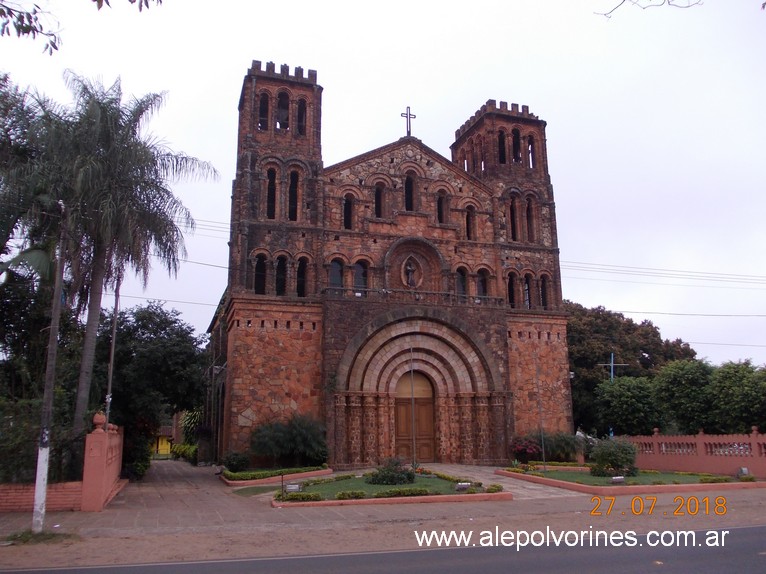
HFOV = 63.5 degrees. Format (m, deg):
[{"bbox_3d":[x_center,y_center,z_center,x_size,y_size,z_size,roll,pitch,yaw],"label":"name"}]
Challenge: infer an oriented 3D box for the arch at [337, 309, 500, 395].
[{"bbox_3d":[1.585,2.860,27.413,7.690,3.736,1.000,3,-13,-18],"label":"arch"}]

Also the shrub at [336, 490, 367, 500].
[{"bbox_3d":[-0.828,5.330,15.937,0.720,0.250,0.400,1,-14,-8],"label":"shrub"}]

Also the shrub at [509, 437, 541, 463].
[{"bbox_3d":[5.272,6.035,22.980,1.150,0.951,1.000,3,-12,-18],"label":"shrub"}]

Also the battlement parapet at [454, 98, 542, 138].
[{"bbox_3d":[5.213,-7.397,28.650,2.500,0.650,3.500,3,-12,-18],"label":"battlement parapet"}]

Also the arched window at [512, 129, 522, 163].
[{"bbox_3d":[6.691,-7.078,30.984,0.542,1.835,0.280,4,-12,-18],"label":"arched window"}]

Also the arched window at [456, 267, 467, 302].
[{"bbox_3d":[3.078,-0.092,24.791,0.470,1.420,0.300,3,-12,-18],"label":"arched window"}]

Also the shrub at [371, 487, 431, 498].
[{"bbox_3d":[0.460,5.459,16.588,1.450,0.280,0.450,1,-14,-8],"label":"shrub"}]

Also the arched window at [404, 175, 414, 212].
[{"bbox_3d":[1.380,-4.896,32.264,0.560,2.120,0.300,3,-14,-19],"label":"arched window"}]

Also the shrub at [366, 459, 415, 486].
[{"bbox_3d":[0.191,6.509,22.043,1.650,0.870,1.400,1,-14,-8],"label":"shrub"}]

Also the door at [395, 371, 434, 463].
[{"bbox_3d":[1.382,5.772,27.493,1.870,3.960,0.200,3,-13,-18],"label":"door"}]

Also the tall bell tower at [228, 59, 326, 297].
[{"bbox_3d":[-5.603,-5.000,31.845,4.200,11.450,4.300,3,-14,-19],"label":"tall bell tower"}]

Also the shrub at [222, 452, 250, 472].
[{"bbox_3d":[-5.888,6.990,24.963,1.150,0.920,1.100,2,-13,-13],"label":"shrub"}]

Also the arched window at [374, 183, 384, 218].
[{"bbox_3d":[-0.179,-4.412,31.590,0.540,1.920,0.300,3,-14,-19],"label":"arched window"}]

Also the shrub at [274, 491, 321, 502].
[{"bbox_3d":[-1.823,4.479,13.379,1.020,0.250,0.420,3,-14,-19],"label":"shrub"}]

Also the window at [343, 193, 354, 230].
[{"bbox_3d":[-1.516,-3.339,27.388,0.494,1.714,0.280,4,-12,-18],"label":"window"}]

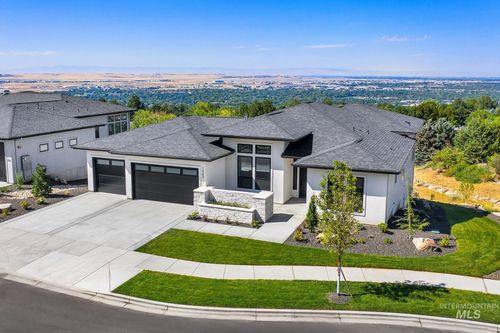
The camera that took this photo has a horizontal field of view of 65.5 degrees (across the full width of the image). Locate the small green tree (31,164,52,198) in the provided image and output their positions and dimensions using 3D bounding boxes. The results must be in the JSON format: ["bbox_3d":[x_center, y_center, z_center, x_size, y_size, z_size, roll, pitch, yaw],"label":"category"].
[{"bbox_3d":[-14.589,1.007,27.162,1.470,2.350,1.470,0,13,0],"label":"small green tree"}]

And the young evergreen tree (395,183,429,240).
[{"bbox_3d":[8.531,2.340,20.499,1.690,2.780,1.600,0,13,0],"label":"young evergreen tree"}]

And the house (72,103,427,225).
[{"bbox_3d":[1.363,-2.073,32.313,23.000,6.300,20.300,5,14,21],"label":"house"}]

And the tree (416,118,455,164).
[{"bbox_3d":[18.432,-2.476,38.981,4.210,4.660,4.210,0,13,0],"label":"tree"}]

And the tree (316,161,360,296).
[{"bbox_3d":[3.372,2.440,14.701,1.550,5.410,1.550,0,13,0],"label":"tree"}]

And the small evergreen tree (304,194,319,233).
[{"bbox_3d":[3.357,2.538,21.128,0.710,2.060,0.710,0,13,0],"label":"small evergreen tree"}]

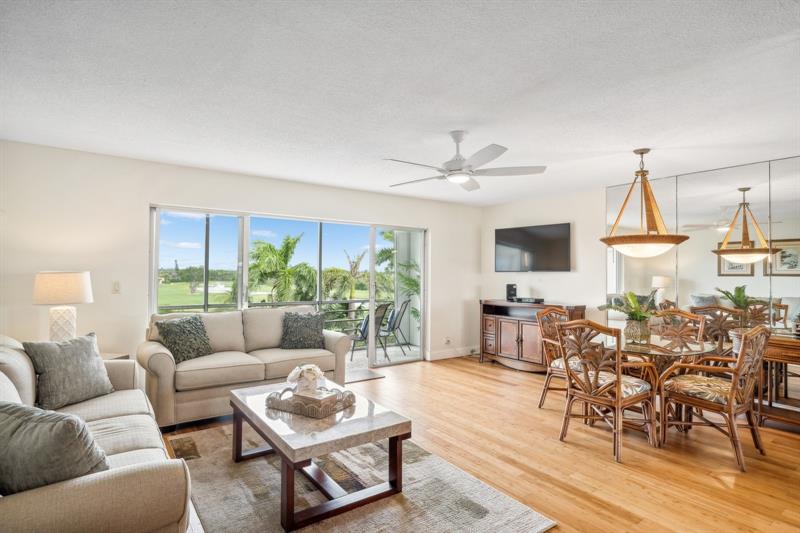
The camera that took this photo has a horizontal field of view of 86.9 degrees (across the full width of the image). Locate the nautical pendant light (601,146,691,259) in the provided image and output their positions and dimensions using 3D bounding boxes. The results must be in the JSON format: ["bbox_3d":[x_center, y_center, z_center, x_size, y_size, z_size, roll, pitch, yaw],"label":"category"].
[{"bbox_3d":[2.186,-0.559,3.800,0.690,0.965,0.690,1,-1,-35],"label":"nautical pendant light"}]

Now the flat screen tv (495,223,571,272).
[{"bbox_3d":[1.985,-0.258,6.420,0.060,0.700,1.240,1,-1,-41],"label":"flat screen tv"}]

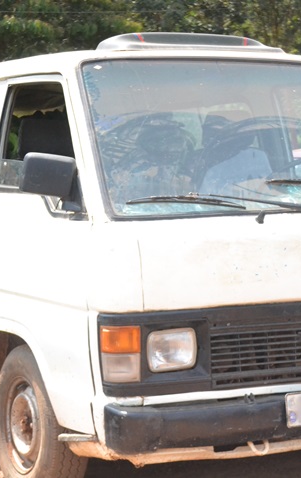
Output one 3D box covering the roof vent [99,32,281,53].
[{"bbox_3d":[0.147,-0.801,4.988,0.730,0.105,0.380,-2,3,-28],"label":"roof vent"}]

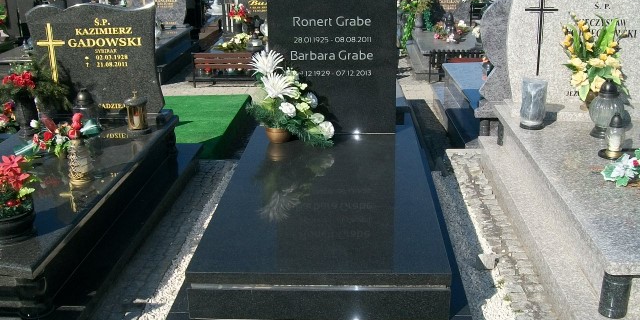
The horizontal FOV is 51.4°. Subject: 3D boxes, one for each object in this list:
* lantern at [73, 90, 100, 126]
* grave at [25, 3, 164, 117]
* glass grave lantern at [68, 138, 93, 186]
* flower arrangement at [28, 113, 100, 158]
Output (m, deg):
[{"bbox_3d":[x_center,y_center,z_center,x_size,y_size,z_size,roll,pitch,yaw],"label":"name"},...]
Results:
[{"bbox_3d":[-1.421,-0.312,3.983,0.140,0.240,0.140,0,19,3],"label":"lantern"},{"bbox_3d":[-1.305,-0.583,3.861,0.740,0.630,0.085,0,18,3],"label":"grave"},{"bbox_3d":[-1.248,0.005,3.419,0.125,0.240,0.125,0,20,4],"label":"glass grave lantern"},{"bbox_3d":[-1.339,-0.139,3.487,0.330,0.180,0.220,0,18,3],"label":"flower arrangement"}]

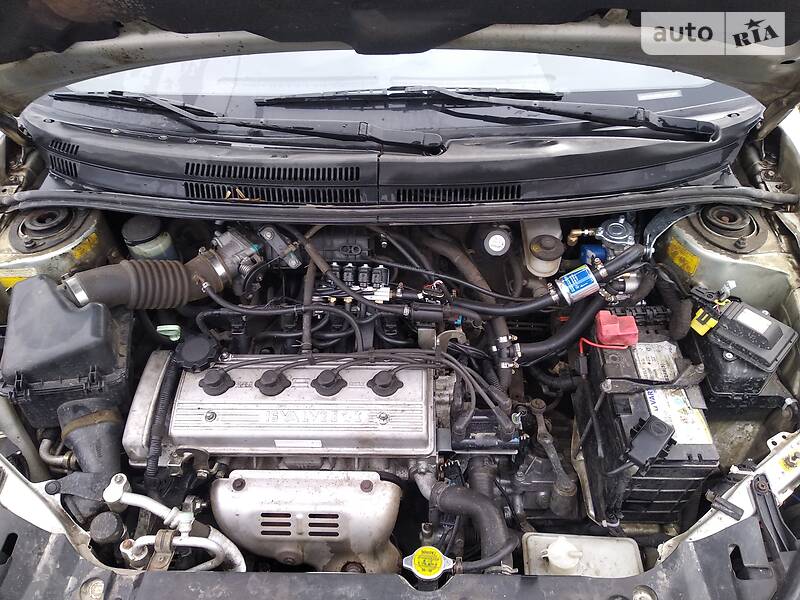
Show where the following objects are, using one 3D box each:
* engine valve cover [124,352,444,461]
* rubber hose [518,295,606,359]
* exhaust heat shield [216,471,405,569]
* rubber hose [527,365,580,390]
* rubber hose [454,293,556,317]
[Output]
[{"bbox_3d":[-0.183,0.172,0.962,0.462,0.080,0.162,-1,54,1],"label":"engine valve cover"},{"bbox_3d":[0.270,0.046,1.000,0.168,0.038,0.060,-28,50,-26],"label":"rubber hose"},{"bbox_3d":[-0.147,0.367,0.980,0.300,0.190,0.115,-1,49,1],"label":"exhaust heat shield"},{"bbox_3d":[0.268,0.135,1.050,0.095,0.040,0.036,-1,49,1],"label":"rubber hose"},{"bbox_3d":[0.176,0.007,1.000,0.170,0.036,0.030,-1,49,1],"label":"rubber hose"}]

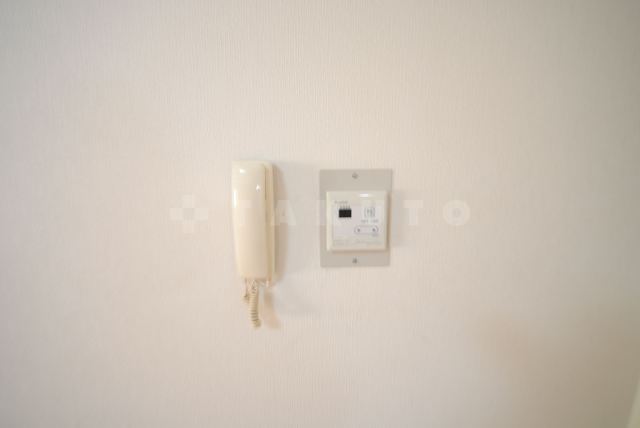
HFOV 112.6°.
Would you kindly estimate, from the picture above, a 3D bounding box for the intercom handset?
[{"bbox_3d":[-0.101,0.053,0.336,0.053,0.263,0.056,0,6,0],"label":"intercom handset"}]

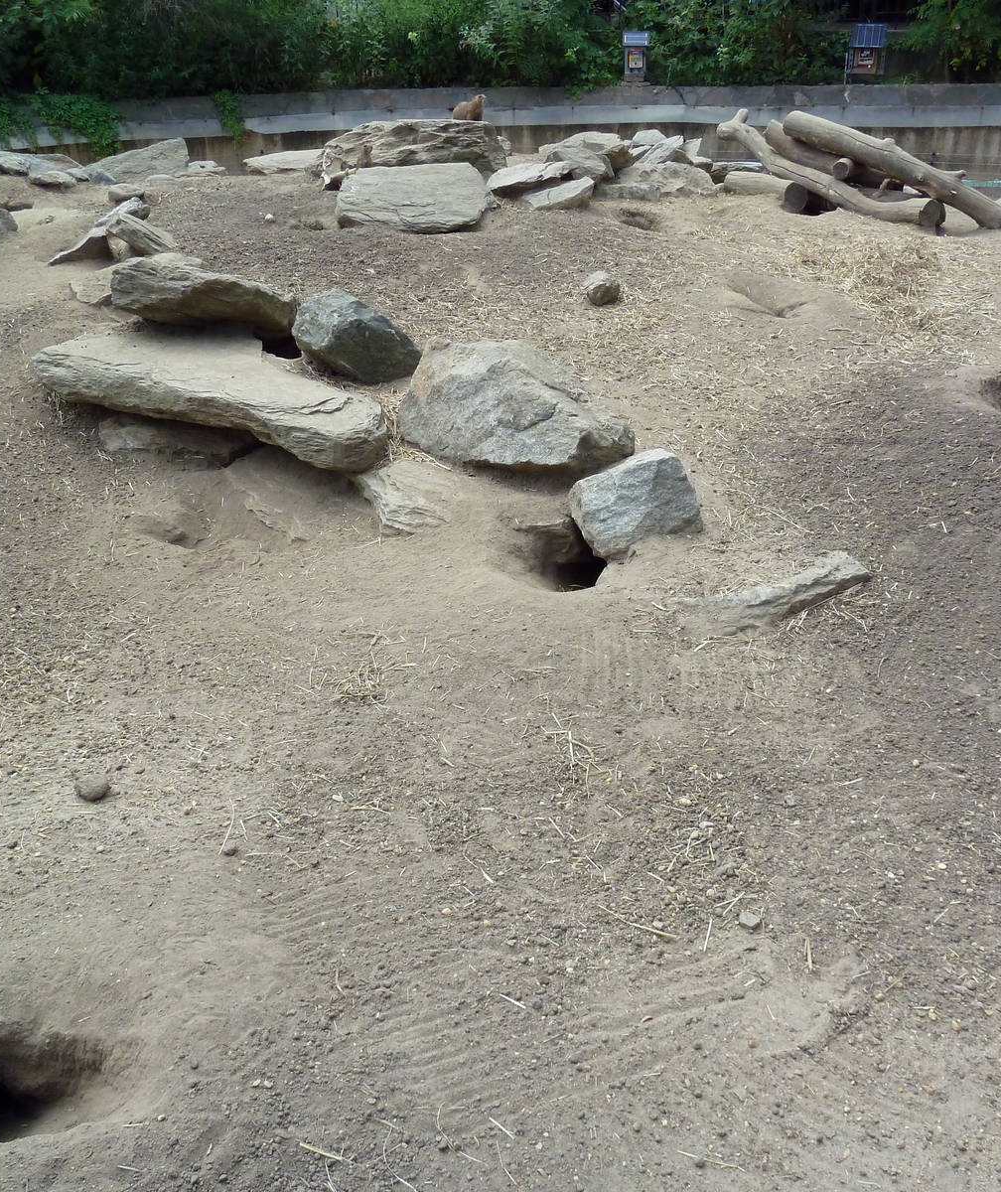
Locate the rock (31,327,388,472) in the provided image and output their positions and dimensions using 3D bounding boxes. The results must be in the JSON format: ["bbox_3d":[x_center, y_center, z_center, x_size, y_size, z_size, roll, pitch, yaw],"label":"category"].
[{"bbox_3d":[-1.119,-0.763,4.393,1.420,0.250,0.550,10,30,22],"label":"rock"}]

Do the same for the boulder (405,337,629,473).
[{"bbox_3d":[0.054,-0.664,4.027,0.760,0.340,0.500,-1,27,1],"label":"boulder"}]

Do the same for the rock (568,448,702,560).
[{"bbox_3d":[0.398,-0.277,3.389,0.360,0.260,0.260,2,28,7],"label":"rock"}]

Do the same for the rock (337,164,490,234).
[{"bbox_3d":[-0.656,-2.993,8.660,1.080,0.380,0.750,-3,27,-3],"label":"rock"}]

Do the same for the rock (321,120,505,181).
[{"bbox_3d":[-0.741,-3.761,9.781,1.480,0.480,0.900,-3,27,-3],"label":"rock"}]

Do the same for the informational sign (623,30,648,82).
[{"bbox_3d":[1.462,-5.835,12.400,0.260,0.480,0.200,1,27,6],"label":"informational sign"}]

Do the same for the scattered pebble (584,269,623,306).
[{"bbox_3d":[0.553,-1.684,6.276,0.190,0.155,0.180,1,27,5],"label":"scattered pebble"}]

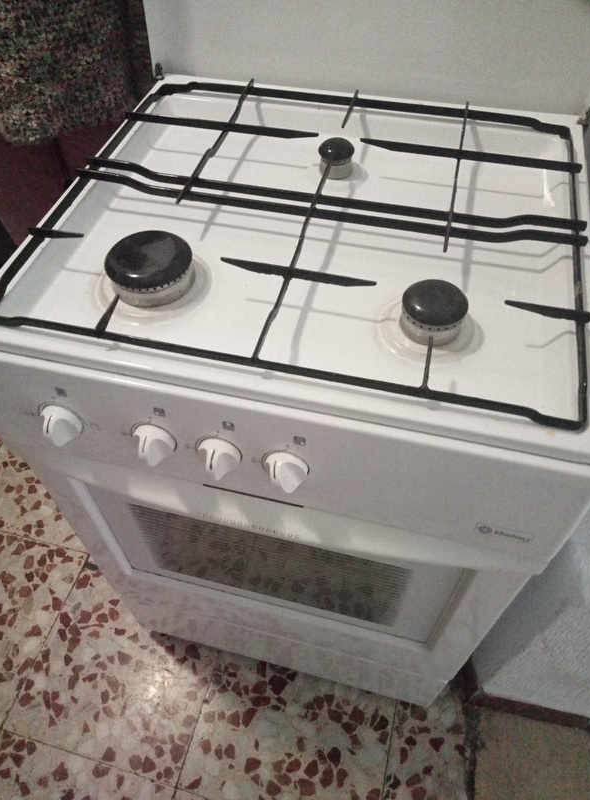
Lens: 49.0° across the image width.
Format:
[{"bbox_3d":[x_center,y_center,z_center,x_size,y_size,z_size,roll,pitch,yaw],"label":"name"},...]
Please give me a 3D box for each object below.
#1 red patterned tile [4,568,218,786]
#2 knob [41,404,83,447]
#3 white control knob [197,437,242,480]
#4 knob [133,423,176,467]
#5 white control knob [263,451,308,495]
[{"bbox_3d":[-0.312,0.485,1.204,0.330,0.013,0.330,12,55,10],"label":"red patterned tile"},{"bbox_3d":[-0.213,0.029,0.574,0.041,0.041,0.025,11,42,9],"label":"knob"},{"bbox_3d":[-0.068,0.056,0.549,0.041,0.041,0.025,11,42,9],"label":"white control knob"},{"bbox_3d":[-0.126,0.045,0.559,0.041,0.041,0.025,11,42,9],"label":"knob"},{"bbox_3d":[-0.010,0.067,0.539,0.041,0.041,0.025,11,42,9],"label":"white control knob"}]

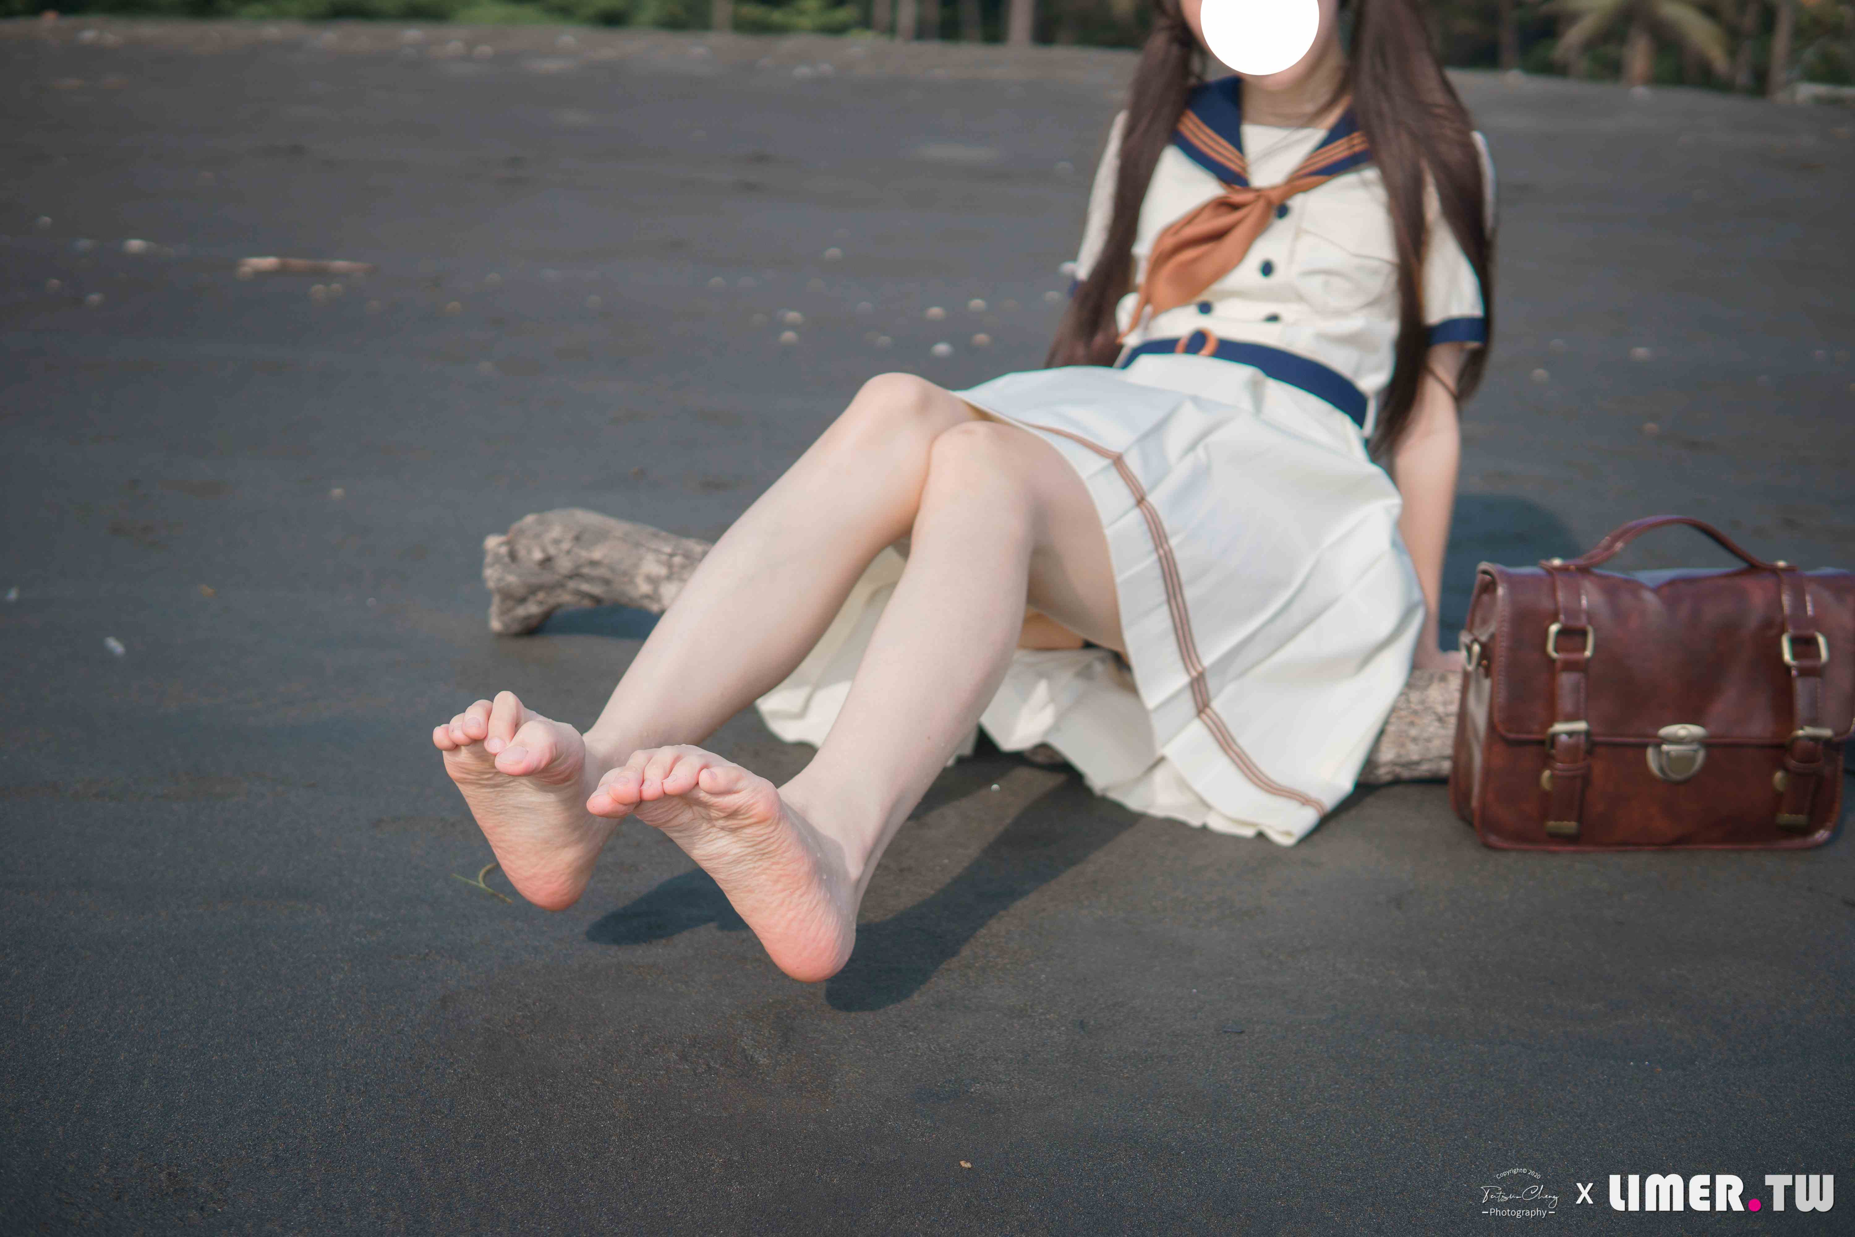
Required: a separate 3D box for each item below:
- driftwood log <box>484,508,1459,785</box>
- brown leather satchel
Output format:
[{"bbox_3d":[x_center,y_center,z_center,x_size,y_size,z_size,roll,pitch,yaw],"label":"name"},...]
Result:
[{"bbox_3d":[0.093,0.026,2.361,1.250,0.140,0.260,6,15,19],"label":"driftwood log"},{"bbox_3d":[0.638,0.052,2.031,0.330,0.280,0.110,1,10,-3],"label":"brown leather satchel"}]

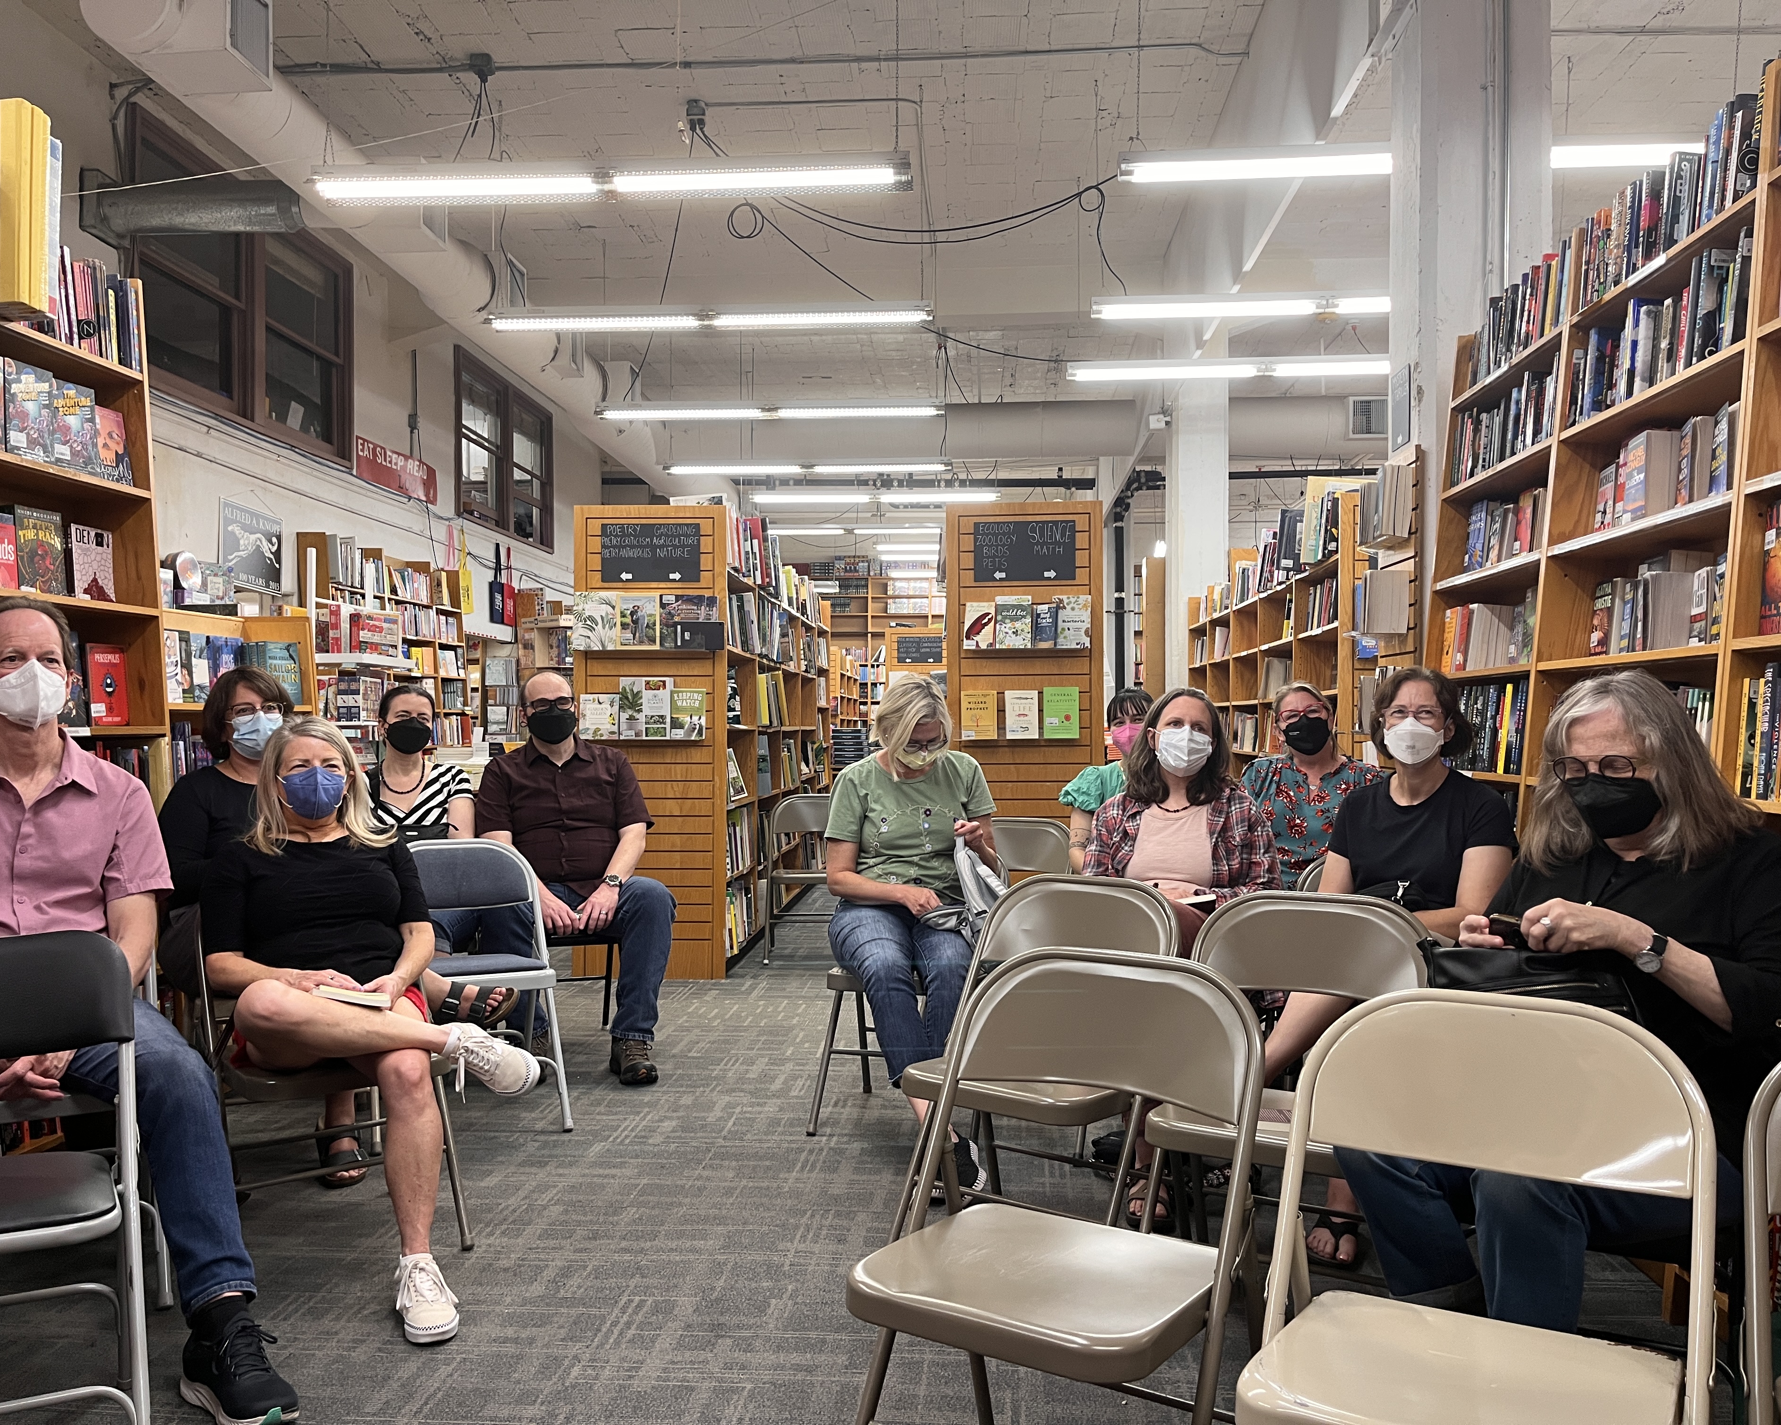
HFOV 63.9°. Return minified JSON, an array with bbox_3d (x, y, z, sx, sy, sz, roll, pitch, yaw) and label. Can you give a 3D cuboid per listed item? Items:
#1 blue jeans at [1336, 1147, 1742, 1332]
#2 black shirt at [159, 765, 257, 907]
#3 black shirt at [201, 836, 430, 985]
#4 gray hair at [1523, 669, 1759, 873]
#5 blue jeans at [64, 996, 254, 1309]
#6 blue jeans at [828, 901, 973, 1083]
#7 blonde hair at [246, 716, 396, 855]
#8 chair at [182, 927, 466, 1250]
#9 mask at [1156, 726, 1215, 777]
[{"bbox_3d":[1.109,0.777,2.423,0.620,0.540,0.460,0,-1,-29],"label":"blue jeans"},{"bbox_3d":[-1.630,0.415,3.680,0.480,0.560,0.330,0,-1,-27],"label":"black shirt"},{"bbox_3d":[-1.230,0.470,3.080,0.480,0.440,0.320,0,-1,-26],"label":"black shirt"},{"bbox_3d":[1.209,0.092,2.300,0.330,0.320,0.270,0,8,41],"label":"gray hair"},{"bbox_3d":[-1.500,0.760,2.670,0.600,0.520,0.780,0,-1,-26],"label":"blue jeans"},{"bbox_3d":[0.045,0.710,3.800,0.420,0.440,0.700,0,0,3],"label":"blue jeans"},{"bbox_3d":[-1.237,0.160,3.100,0.285,0.295,0.240,0,-1,-27],"label":"blonde hair"},{"bbox_3d":[-1.185,0.752,3.029,0.455,0.755,0.480,0,-1,-38],"label":"chair"},{"bbox_3d":[0.719,0.096,3.480,0.134,0.125,0.085,0,-1,5],"label":"mask"}]

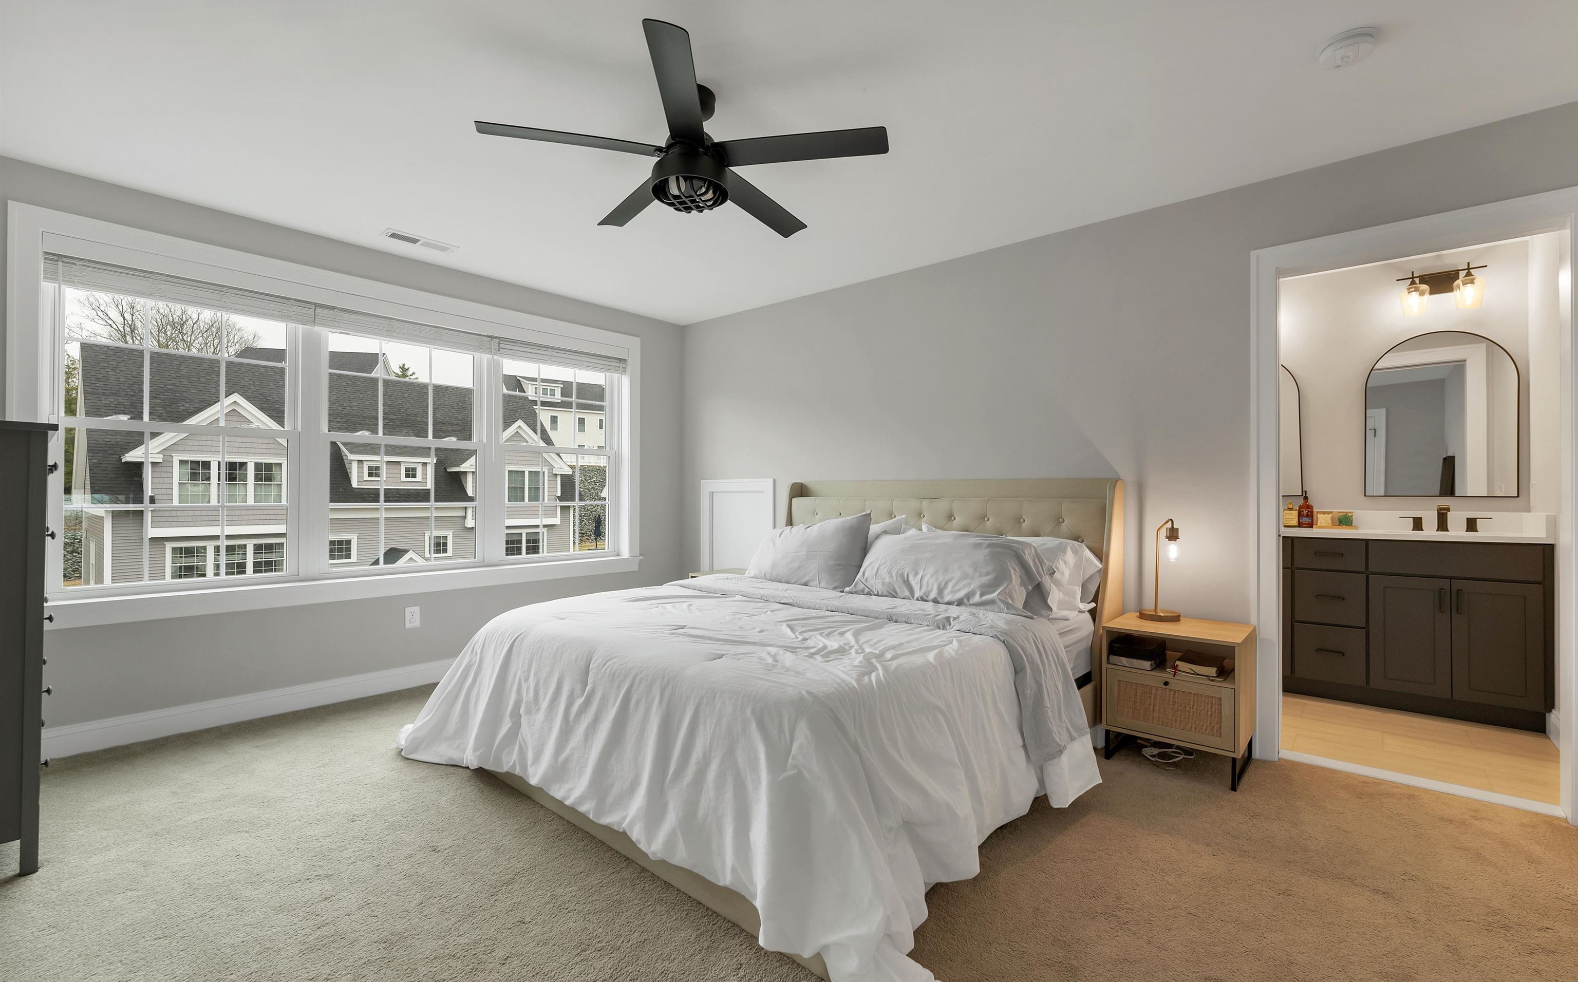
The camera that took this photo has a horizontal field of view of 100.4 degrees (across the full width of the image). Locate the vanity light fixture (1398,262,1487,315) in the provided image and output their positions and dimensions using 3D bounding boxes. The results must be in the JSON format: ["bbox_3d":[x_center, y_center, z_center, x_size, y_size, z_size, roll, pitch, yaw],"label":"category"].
[{"bbox_3d":[3.500,-1.076,3.532,0.347,0.248,0.160,0,0,41],"label":"vanity light fixture"}]

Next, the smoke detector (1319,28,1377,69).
[{"bbox_3d":[1.644,-1.301,1.938,0.141,0.042,0.141,0,0,41],"label":"smoke detector"}]

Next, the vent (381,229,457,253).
[{"bbox_3d":[-1.962,-1.322,3.510,0.153,0.015,0.352,0,0,41],"label":"vent"}]

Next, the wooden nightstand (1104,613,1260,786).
[{"bbox_3d":[1.631,0.846,2.754,0.482,0.552,0.415,0,0,41],"label":"wooden nightstand"}]

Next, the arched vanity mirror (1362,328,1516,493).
[{"bbox_3d":[3.538,-0.417,3.586,0.610,0.910,0.025,0,0,41],"label":"arched vanity mirror"}]

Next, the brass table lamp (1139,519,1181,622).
[{"bbox_3d":[1.643,0.348,2.921,0.160,0.448,0.160,0,0,41],"label":"brass table lamp"}]

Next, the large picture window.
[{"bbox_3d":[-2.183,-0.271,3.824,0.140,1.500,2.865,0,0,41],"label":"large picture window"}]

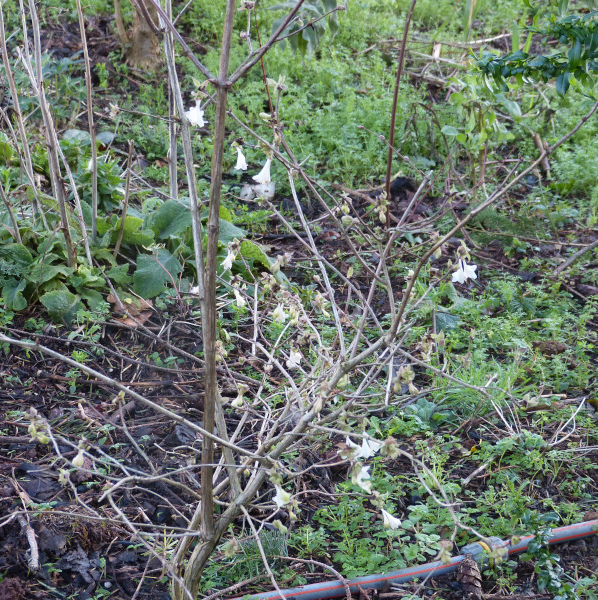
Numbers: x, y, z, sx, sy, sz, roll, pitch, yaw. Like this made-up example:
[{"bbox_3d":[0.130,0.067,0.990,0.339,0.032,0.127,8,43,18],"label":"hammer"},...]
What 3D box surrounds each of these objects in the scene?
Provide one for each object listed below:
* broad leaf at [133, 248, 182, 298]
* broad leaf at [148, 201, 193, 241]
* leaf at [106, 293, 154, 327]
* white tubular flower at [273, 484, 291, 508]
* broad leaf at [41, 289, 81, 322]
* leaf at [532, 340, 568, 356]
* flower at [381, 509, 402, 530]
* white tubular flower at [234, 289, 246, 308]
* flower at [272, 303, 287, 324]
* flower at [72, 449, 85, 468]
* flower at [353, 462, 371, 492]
[{"bbox_3d":[-0.233,-0.044,2.360,0.080,0.070,0.045,11,30,19],"label":"broad leaf"},{"bbox_3d":[-0.271,-0.169,3.050,0.080,0.040,0.085,33,58,33],"label":"broad leaf"},{"bbox_3d":[-0.279,0.016,2.360,0.078,0.030,0.062,-3,28,-6],"label":"leaf"},{"bbox_3d":[-0.025,0.299,2.180,0.025,0.025,0.034,-14,71,-25],"label":"white tubular flower"},{"bbox_3d":[-0.381,0.009,2.290,0.067,0.042,0.045,3,28,6],"label":"broad leaf"},{"bbox_3d":[0.481,0.093,2.750,0.064,0.017,0.043,0,28,0],"label":"leaf"},{"bbox_3d":[0.113,0.270,1.760,0.020,0.031,0.020,-30,16,26],"label":"flower"},{"bbox_3d":[-0.099,-0.003,2.380,0.016,0.032,0.016,-25,9,-39],"label":"white tubular flower"},{"bbox_3d":[-0.032,0.022,2.380,0.024,0.033,0.024,-10,12,-18],"label":"flower"},{"bbox_3d":[-0.274,0.197,1.780,0.017,0.025,0.017,20,25,9],"label":"flower"},{"bbox_3d":[0.075,0.214,1.730,0.026,0.033,0.024,16,32,28],"label":"flower"}]

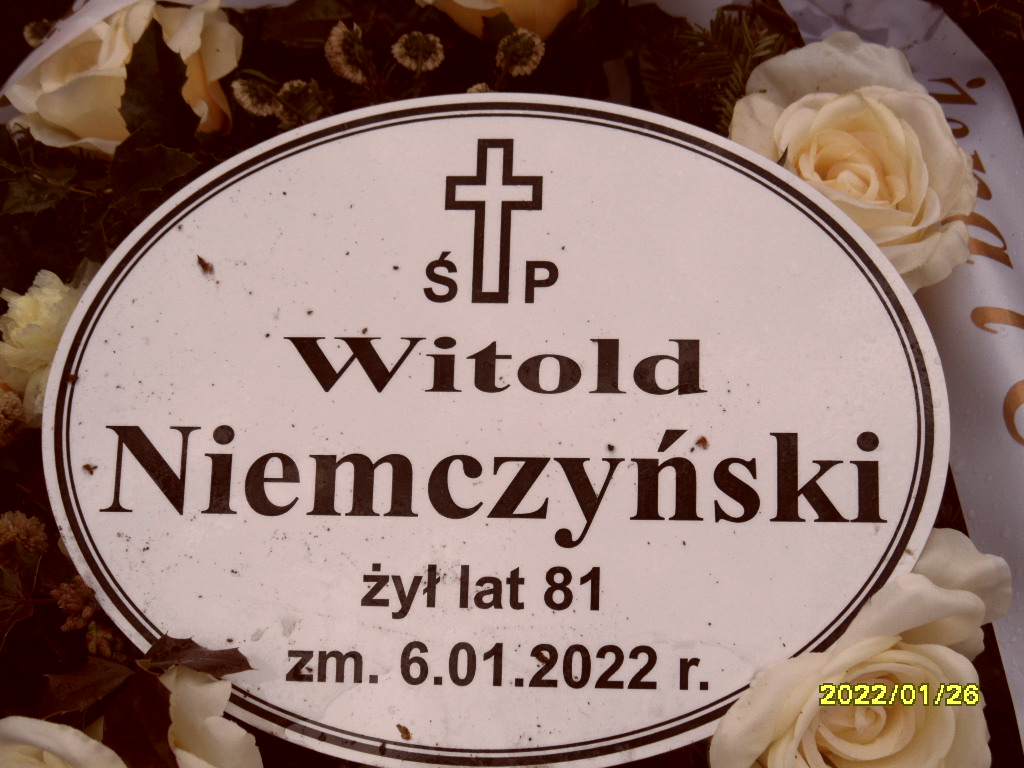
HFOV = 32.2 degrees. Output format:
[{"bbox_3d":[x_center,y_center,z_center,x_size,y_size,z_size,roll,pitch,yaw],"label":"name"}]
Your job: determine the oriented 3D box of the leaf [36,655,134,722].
[{"bbox_3d":[-0.139,0.099,0.578,0.033,0.009,0.019,-25,73,-5],"label":"leaf"}]

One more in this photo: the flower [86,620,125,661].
[{"bbox_3d":[-0.133,0.084,0.580,0.013,0.013,0.013,-2,18,-5],"label":"flower"}]

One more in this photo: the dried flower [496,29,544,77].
[{"bbox_3d":[0.003,-0.120,0.645,0.018,0.018,0.013,4,18,11],"label":"dried flower"}]

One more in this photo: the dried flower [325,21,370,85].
[{"bbox_3d":[-0.060,-0.120,0.645,0.013,0.022,0.022,-14,83,31],"label":"dried flower"}]

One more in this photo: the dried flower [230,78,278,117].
[{"bbox_3d":[-0.093,-0.103,0.640,0.019,0.012,0.019,19,44,-19],"label":"dried flower"}]

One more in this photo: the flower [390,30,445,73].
[{"bbox_3d":[-0.034,-0.121,0.645,0.019,0.019,0.013,0,37,0],"label":"flower"}]

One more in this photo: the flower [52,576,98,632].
[{"bbox_3d":[-0.143,0.072,0.583,0.017,0.015,0.017,5,66,-10],"label":"flower"}]

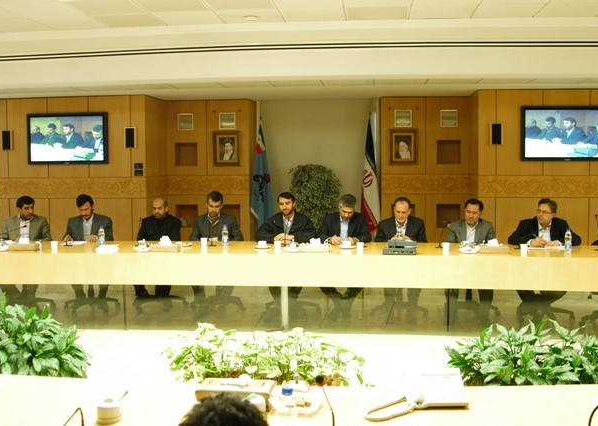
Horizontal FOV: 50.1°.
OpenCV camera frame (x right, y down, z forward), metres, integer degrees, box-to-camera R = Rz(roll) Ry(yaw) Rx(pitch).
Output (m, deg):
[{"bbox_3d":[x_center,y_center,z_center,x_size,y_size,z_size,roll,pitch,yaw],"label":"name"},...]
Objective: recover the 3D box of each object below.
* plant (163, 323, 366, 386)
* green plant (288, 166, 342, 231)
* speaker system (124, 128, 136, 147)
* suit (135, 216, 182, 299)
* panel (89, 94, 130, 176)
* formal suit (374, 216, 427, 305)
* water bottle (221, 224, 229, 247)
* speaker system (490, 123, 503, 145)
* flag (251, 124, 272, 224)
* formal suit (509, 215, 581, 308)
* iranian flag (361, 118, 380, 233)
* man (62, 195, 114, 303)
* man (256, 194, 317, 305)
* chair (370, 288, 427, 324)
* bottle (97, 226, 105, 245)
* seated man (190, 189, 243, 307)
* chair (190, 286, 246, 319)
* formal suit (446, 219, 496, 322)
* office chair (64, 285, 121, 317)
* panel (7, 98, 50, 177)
[{"bbox_3d":[-0.221,0.986,4.074,1.250,0.540,0.520,0,5,5],"label":"plant"},{"bbox_3d":[0.248,0.091,9.600,0.780,1.640,0.760,0,3,7],"label":"green plant"},{"bbox_3d":[-2.396,-1.072,9.205,0.172,0.294,0.150,0,3,5],"label":"speaker system"},{"bbox_3d":[-1.549,0.466,7.050,0.520,0.910,0.580,0,3,3],"label":"suit"},{"bbox_3d":[-2.696,-1.086,9.153,0.635,1.180,0.050,0,5,5],"label":"panel"},{"bbox_3d":[1.124,0.541,7.050,0.560,1.020,0.620,0,3,0],"label":"formal suit"},{"bbox_3d":[-0.732,0.212,6.358,0.067,0.210,0.067,0,5,5],"label":"water bottle"},{"bbox_3d":[2.683,-1.065,8.717,0.171,0.289,0.150,0,3,5],"label":"speaker system"},{"bbox_3d":[-0.598,-0.572,10.125,0.360,1.660,0.250,0,5,5],"label":"flag"},{"bbox_3d":[2.464,0.495,6.420,0.720,0.920,0.660,1,3,15],"label":"formal suit"},{"bbox_3d":[1.086,-0.547,9.650,0.290,1.740,0.240,0,3,7],"label":"iranian flag"},{"bbox_3d":[-2.386,0.432,7.250,0.570,1.300,0.700,0,3,-1],"label":"man"},{"bbox_3d":[-0.144,0.424,7.100,0.640,1.320,0.700,0,3,0],"label":"man"},{"bbox_3d":[1.022,0.627,6.524,0.630,0.860,0.630,0,5,5],"label":"chair"},{"bbox_3d":[-2.106,0.238,6.830,0.068,0.205,0.068,0,3,0],"label":"bottle"},{"bbox_3d":[-0.896,0.408,6.950,0.590,1.310,0.720,0,3,5],"label":"seated man"},{"bbox_3d":[-0.906,0.613,7.200,0.630,0.940,0.640,0,3,0],"label":"chair"},{"bbox_3d":[1.762,0.521,6.570,0.520,0.940,0.620,1,3,15],"label":"formal suit"},{"bbox_3d":[-2.180,0.625,6.782,0.630,0.860,0.630,0,5,5],"label":"office chair"},{"bbox_3d":[-3.992,-1.091,9.417,0.619,1.153,0.030,0,3,5],"label":"panel"}]

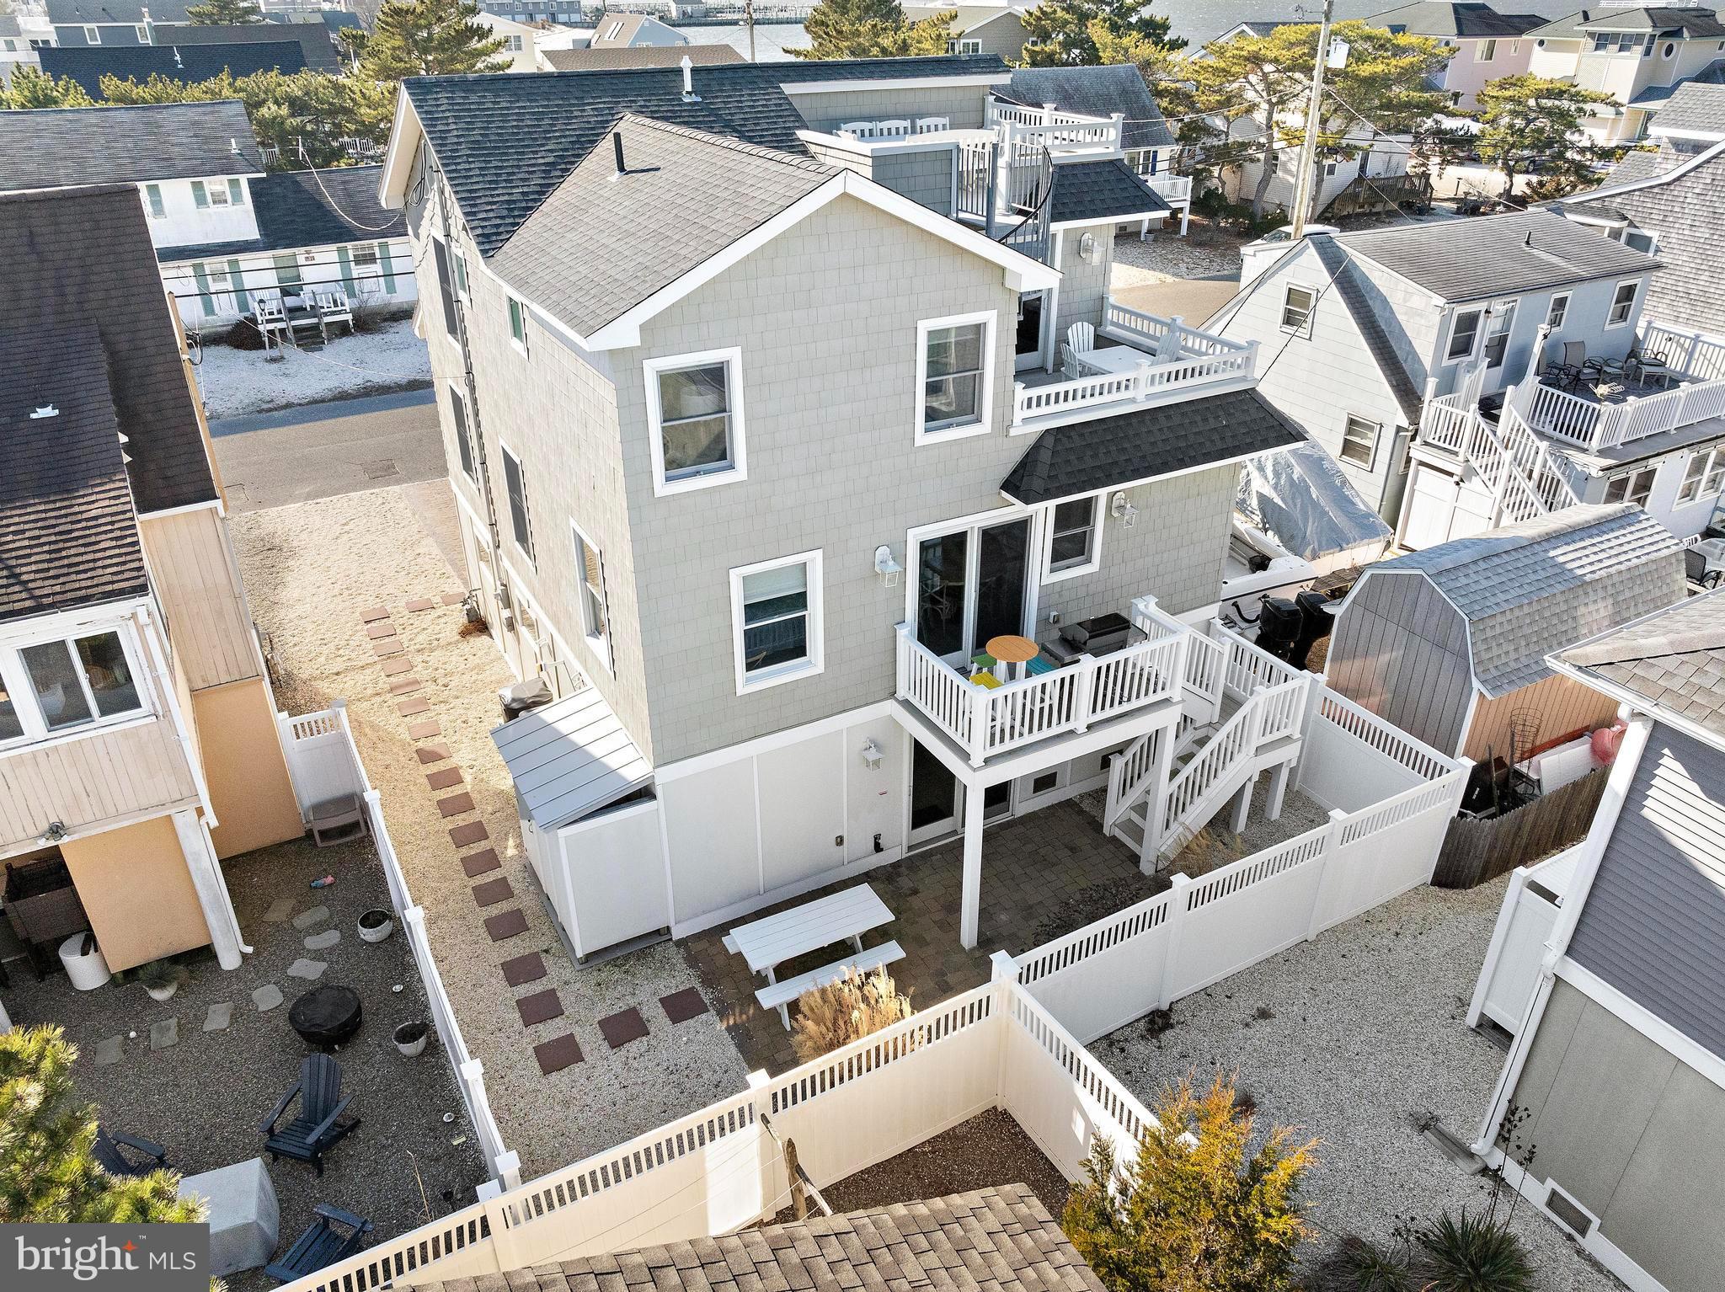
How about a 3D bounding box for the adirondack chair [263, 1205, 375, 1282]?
[{"bbox_3d":[-4.987,5.728,11.252,0.850,0.920,0.740,9,30,17],"label":"adirondack chair"}]

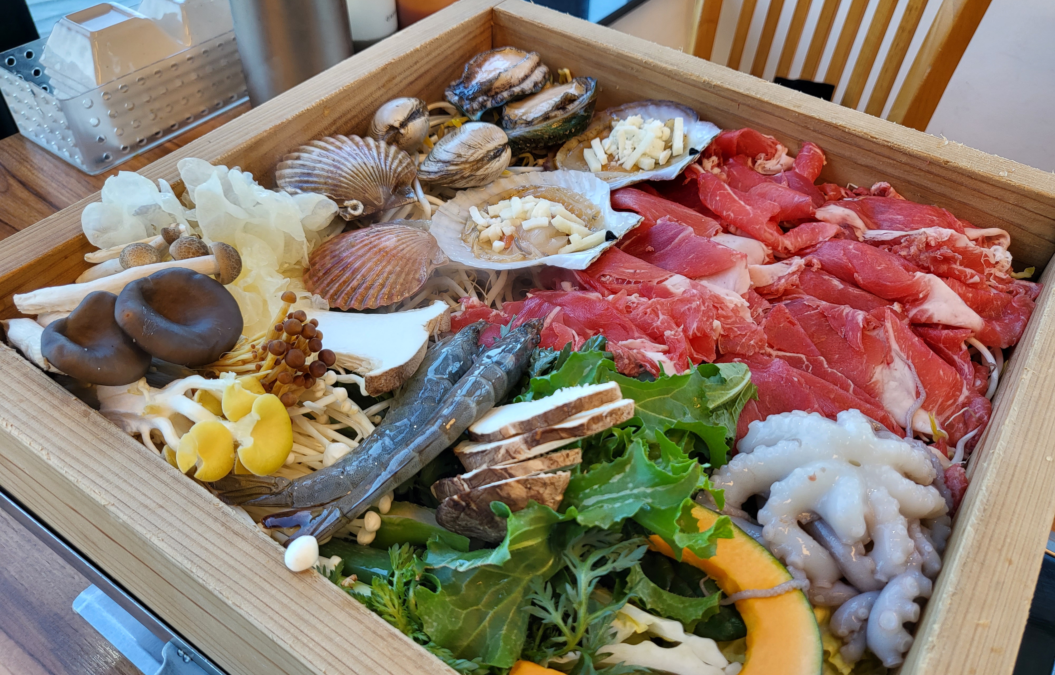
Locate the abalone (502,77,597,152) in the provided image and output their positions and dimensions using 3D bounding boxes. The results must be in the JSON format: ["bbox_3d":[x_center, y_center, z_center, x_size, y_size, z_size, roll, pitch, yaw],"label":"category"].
[{"bbox_3d":[0.015,-0.146,0.526,0.056,0.036,0.083,34,61,27],"label":"abalone"}]

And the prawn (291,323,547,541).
[{"bbox_3d":[-0.041,0.035,0.322,0.034,0.026,0.146,31,51,25],"label":"prawn"}]

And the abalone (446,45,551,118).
[{"bbox_3d":[-0.021,-0.176,0.551,0.080,0.034,0.058,-37,76,-15],"label":"abalone"}]

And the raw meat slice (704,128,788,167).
[{"bbox_3d":[0.138,-0.118,0.498,0.052,0.026,0.045,27,50,22],"label":"raw meat slice"}]

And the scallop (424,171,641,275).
[{"bbox_3d":[0.004,-0.061,0.431,0.100,0.030,0.097,27,50,22],"label":"scallop"}]

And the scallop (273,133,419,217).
[{"bbox_3d":[-0.102,-0.091,0.454,0.080,0.030,0.078,-26,59,-22],"label":"scallop"}]

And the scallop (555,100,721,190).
[{"bbox_3d":[0.071,-0.118,0.495,0.098,0.030,0.096,27,56,22],"label":"scallop"}]

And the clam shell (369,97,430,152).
[{"bbox_3d":[-0.081,-0.135,0.504,0.040,0.038,0.050,20,47,15],"label":"clam shell"}]

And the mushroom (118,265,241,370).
[{"bbox_3d":[-0.152,-0.008,0.348,0.055,0.028,0.053,-20,70,-22],"label":"mushroom"}]

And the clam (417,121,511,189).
[{"bbox_3d":[-0.039,-0.112,0.489,0.066,0.036,0.050,-27,53,-27],"label":"clam"}]

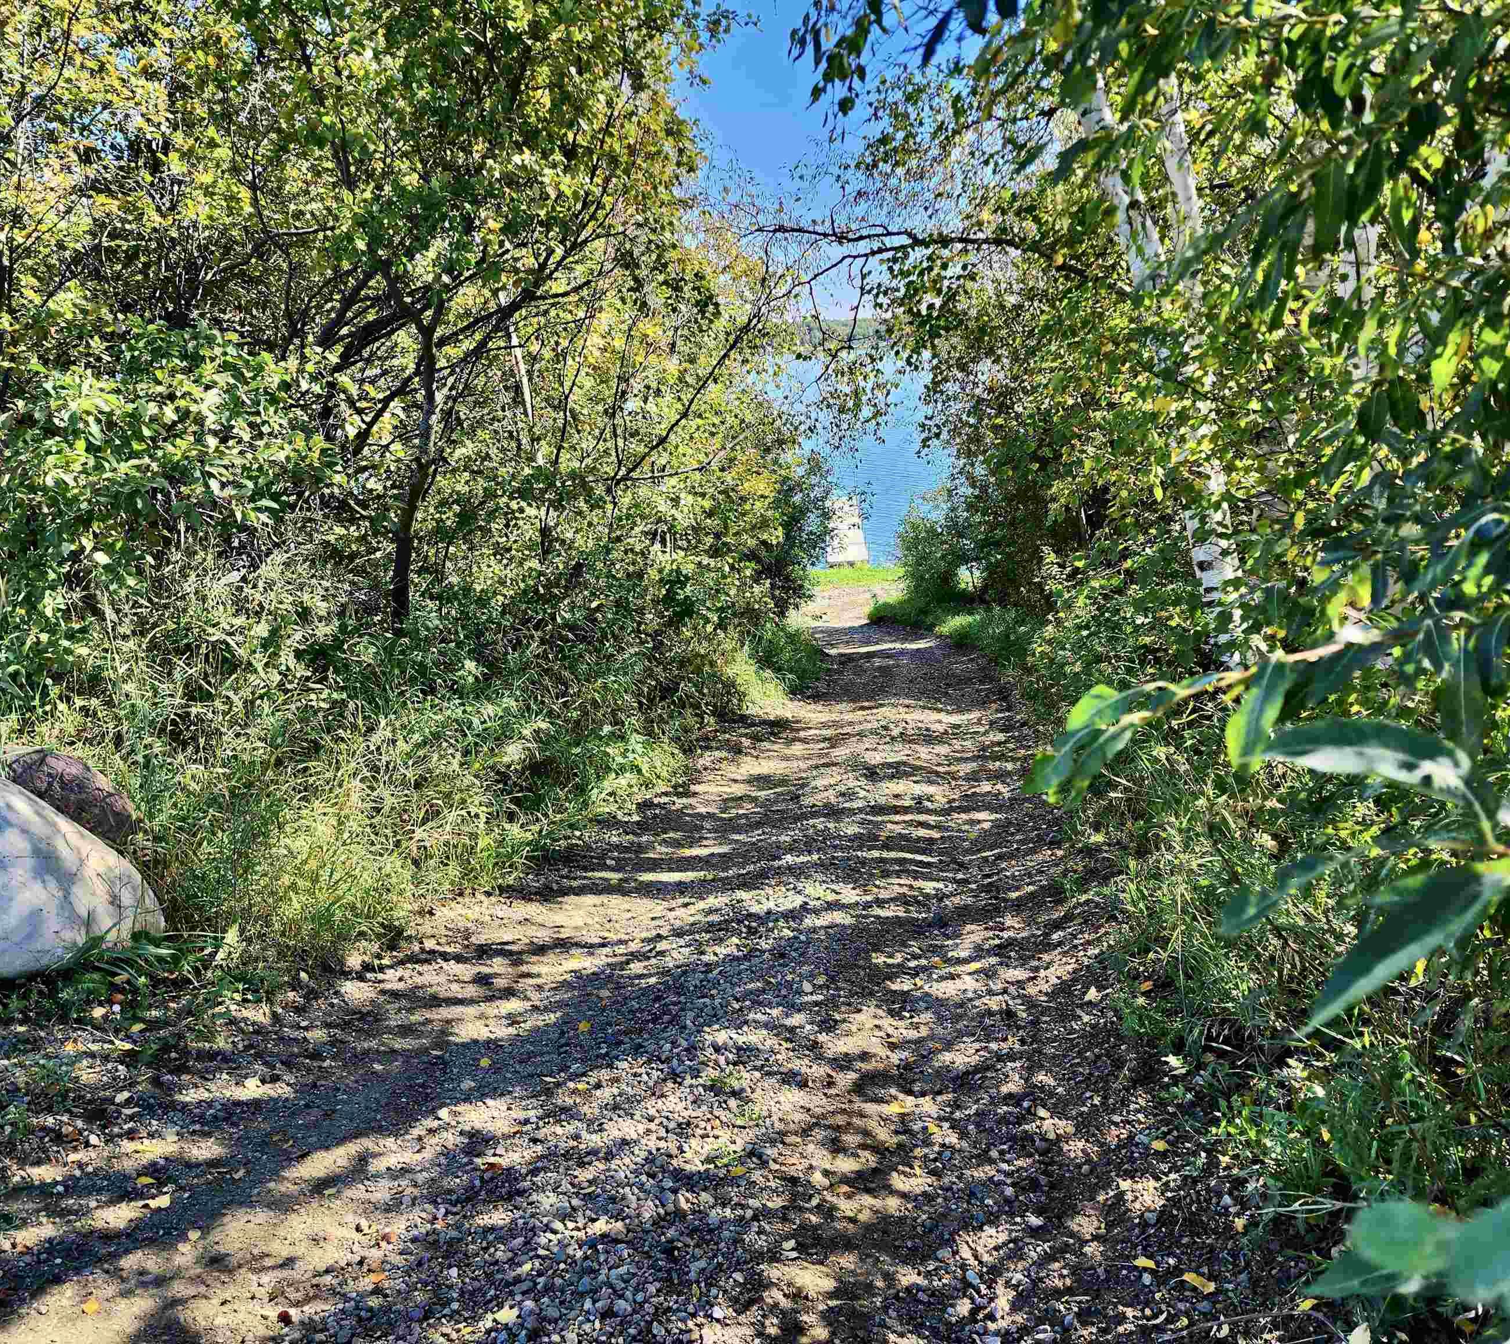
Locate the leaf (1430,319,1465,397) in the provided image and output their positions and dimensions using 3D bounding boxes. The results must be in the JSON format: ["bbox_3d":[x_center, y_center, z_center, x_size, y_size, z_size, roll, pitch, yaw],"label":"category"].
[{"bbox_3d":[0.669,-0.304,1.150,0.034,0.076,0.025,5,16,16],"label":"leaf"}]

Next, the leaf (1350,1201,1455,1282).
[{"bbox_3d":[0.203,0.177,0.370,0.038,0.022,0.030,4,16,15],"label":"leaf"}]

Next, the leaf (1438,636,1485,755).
[{"bbox_3d":[0.492,0.017,0.830,0.033,0.083,0.020,5,16,16],"label":"leaf"}]

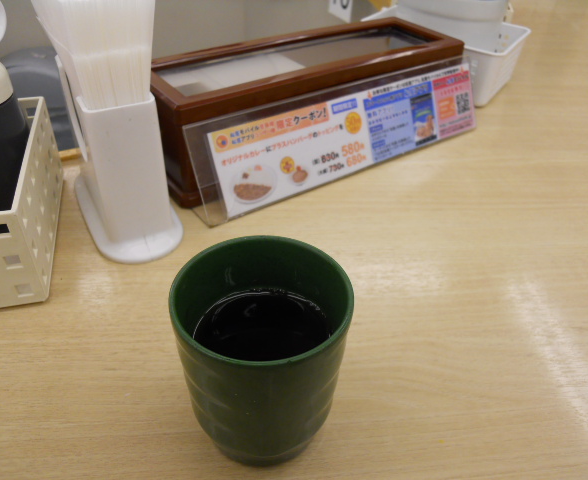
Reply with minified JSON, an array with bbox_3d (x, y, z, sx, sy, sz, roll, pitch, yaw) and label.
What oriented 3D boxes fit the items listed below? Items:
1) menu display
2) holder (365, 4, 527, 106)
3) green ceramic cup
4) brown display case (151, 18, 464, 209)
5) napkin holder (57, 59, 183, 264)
[{"bbox_3d":[0.057,-0.097,0.451,0.312,0.068,0.030,-23,44,-29],"label":"menu display"},{"bbox_3d":[0.177,-0.226,0.629,0.174,0.066,0.128,25,43,27],"label":"holder"},{"bbox_3d":[-0.014,0.055,0.232,0.073,0.087,0.073,2,37,-1],"label":"green ceramic cup"},{"bbox_3d":[0.015,-0.135,0.485,0.308,0.083,0.098,-23,44,-29],"label":"brown display case"},{"bbox_3d":[-0.128,-0.068,0.373,0.064,0.102,0.146,-16,41,-23],"label":"napkin holder"}]

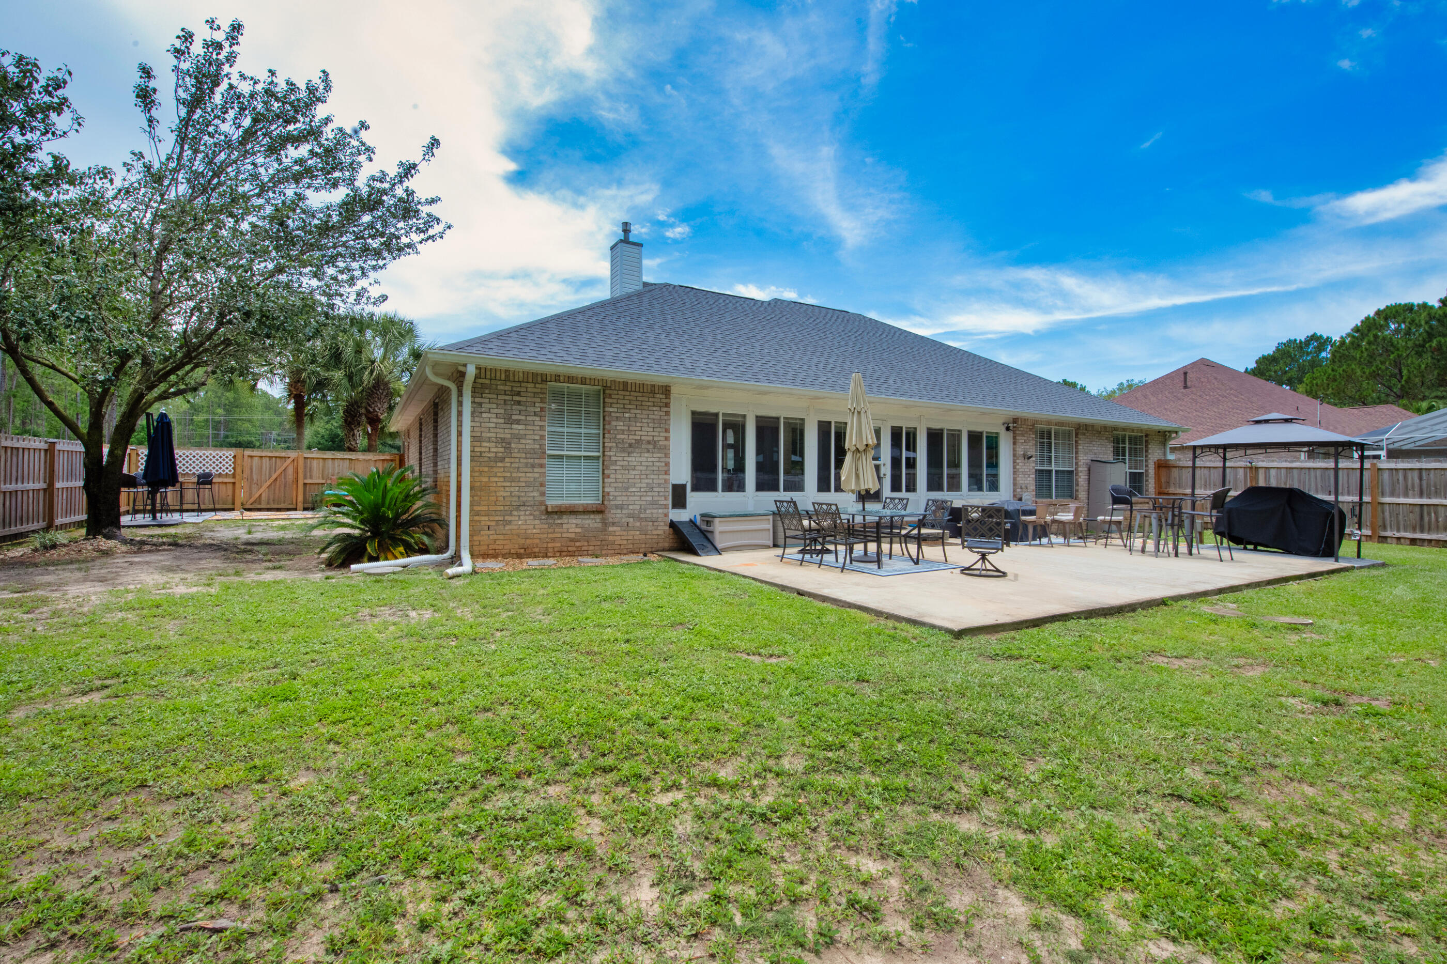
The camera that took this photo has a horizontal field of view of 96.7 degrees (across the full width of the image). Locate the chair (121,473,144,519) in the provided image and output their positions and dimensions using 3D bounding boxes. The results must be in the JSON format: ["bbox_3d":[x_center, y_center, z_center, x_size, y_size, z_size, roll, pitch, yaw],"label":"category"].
[{"bbox_3d":[-14.500,0.340,15.850,0.580,1.140,0.640,0,-1,32],"label":"chair"}]

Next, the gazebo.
[{"bbox_3d":[9.770,0.035,11.420,1.550,2.520,2.300,1,-1,-34],"label":"gazebo"}]

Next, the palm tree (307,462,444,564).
[{"bbox_3d":[-4.900,0.395,9.100,1.700,1.380,1.700,1,-1,-30],"label":"palm tree"}]

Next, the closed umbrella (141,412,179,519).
[{"bbox_3d":[-13.500,-0.380,15.400,0.720,2.600,0.620,1,-1,-41],"label":"closed umbrella"}]

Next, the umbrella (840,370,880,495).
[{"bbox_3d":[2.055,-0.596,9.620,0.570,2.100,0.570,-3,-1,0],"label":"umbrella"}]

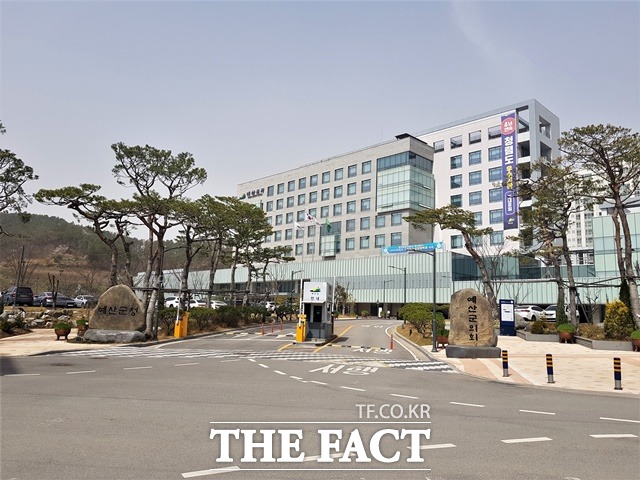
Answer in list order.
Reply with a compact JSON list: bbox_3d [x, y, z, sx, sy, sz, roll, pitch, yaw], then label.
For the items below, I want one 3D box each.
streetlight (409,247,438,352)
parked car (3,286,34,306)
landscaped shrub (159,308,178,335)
[{"bbox_3d":[4.500,2.621,21.000,1.250,4.520,0.300,2,-9,0],"label":"streetlight"},{"bbox_3d":[-29.557,5.534,47.000,4.850,1.800,1.900,-7,-12,44],"label":"parked car"},{"bbox_3d":[-9.392,5.065,29.800,1.200,1.600,1.200,2,-8,0],"label":"landscaped shrub"}]

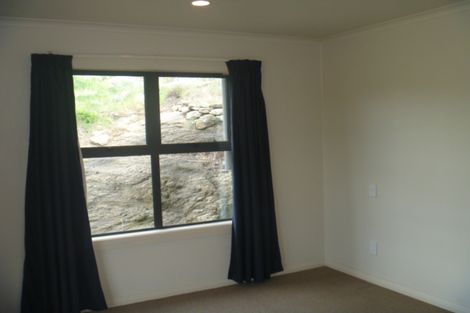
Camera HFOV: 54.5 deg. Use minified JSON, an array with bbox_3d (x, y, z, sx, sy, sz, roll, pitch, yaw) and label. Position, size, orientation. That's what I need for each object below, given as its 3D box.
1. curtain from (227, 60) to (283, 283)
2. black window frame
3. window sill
[{"bbox_3d":[0.196,0.149,4.394,0.570,2.095,0.160,-4,4,-28],"label":"curtain"},{"bbox_3d":[-0.707,-0.047,4.119,1.540,1.415,0.090,-4,4,-28],"label":"black window frame"},{"bbox_3d":[-0.653,0.696,4.115,1.490,0.110,0.115,-4,4,-28],"label":"window sill"}]

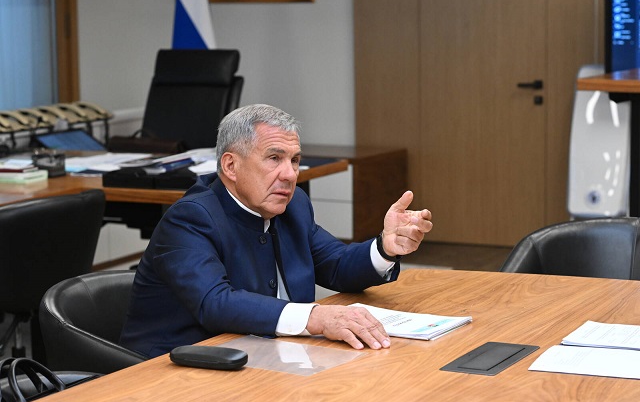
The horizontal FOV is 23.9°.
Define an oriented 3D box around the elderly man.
[{"bbox_3d":[-0.115,0.397,3.295,0.730,1.220,0.650,3,8,30],"label":"elderly man"}]

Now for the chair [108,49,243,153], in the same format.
[{"bbox_3d":[-0.762,-0.131,7.638,0.640,1.250,0.680,3,8,31],"label":"chair"}]

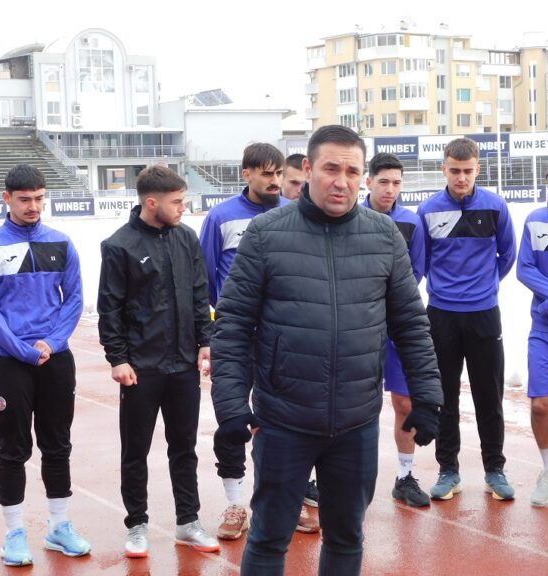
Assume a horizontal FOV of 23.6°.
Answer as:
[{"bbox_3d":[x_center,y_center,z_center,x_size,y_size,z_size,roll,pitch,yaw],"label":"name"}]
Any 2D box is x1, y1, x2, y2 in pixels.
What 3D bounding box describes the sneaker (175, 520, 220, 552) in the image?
[{"bbox_3d":[-0.362,1.142,6.072,0.285,0.110,0.105,2,6,44],"label":"sneaker"}]

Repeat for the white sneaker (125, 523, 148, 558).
[{"bbox_3d":[-0.627,1.152,6.028,0.105,0.110,0.285,-2,4,-2],"label":"white sneaker"}]

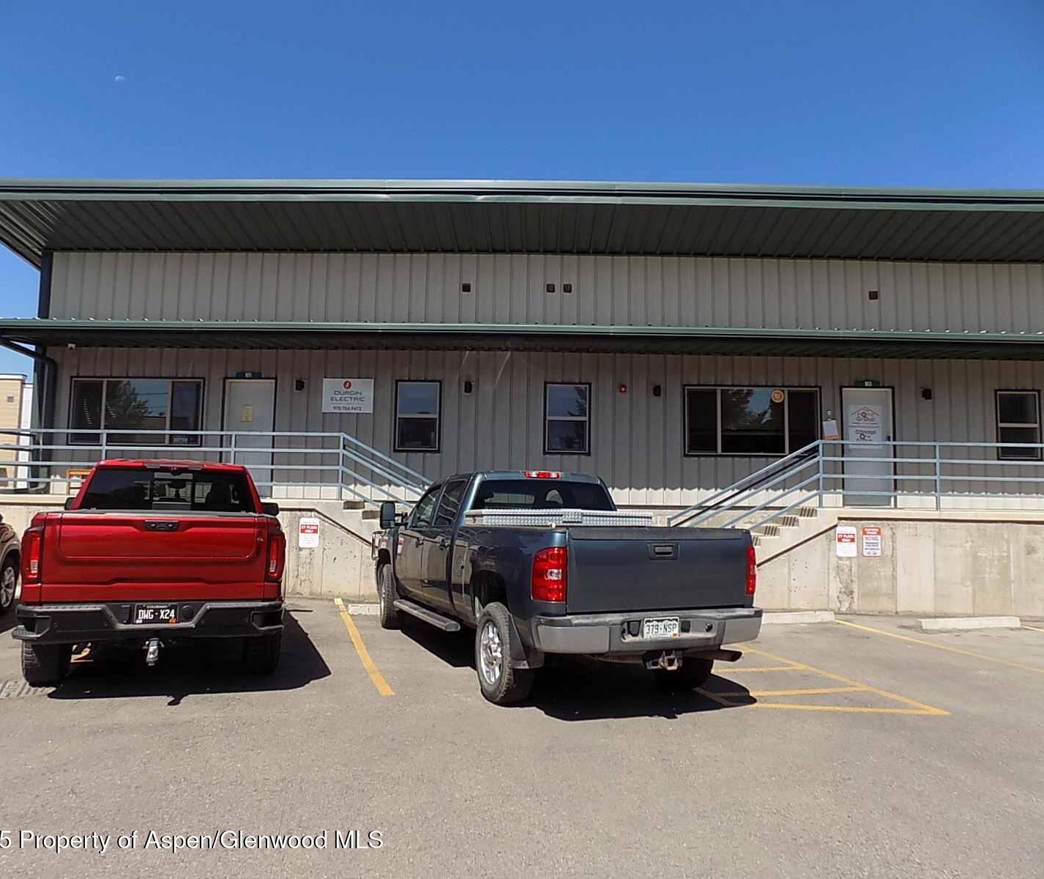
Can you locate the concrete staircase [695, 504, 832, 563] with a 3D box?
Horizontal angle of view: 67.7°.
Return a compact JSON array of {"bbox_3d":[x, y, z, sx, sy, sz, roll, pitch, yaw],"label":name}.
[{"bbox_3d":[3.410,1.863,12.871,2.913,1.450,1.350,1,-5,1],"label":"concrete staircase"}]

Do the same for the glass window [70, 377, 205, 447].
[{"bbox_3d":[-6.927,-0.489,13.993,2.420,1.220,0.100,1,-5,1],"label":"glass window"}]

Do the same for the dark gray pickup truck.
[{"bbox_3d":[-0.044,1.338,8.500,2.200,1.970,6.150,3,-6,-21],"label":"dark gray pickup truck"}]

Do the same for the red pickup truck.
[{"bbox_3d":[-3.861,1.246,8.536,2.200,1.980,5.920,3,-6,-22],"label":"red pickup truck"}]

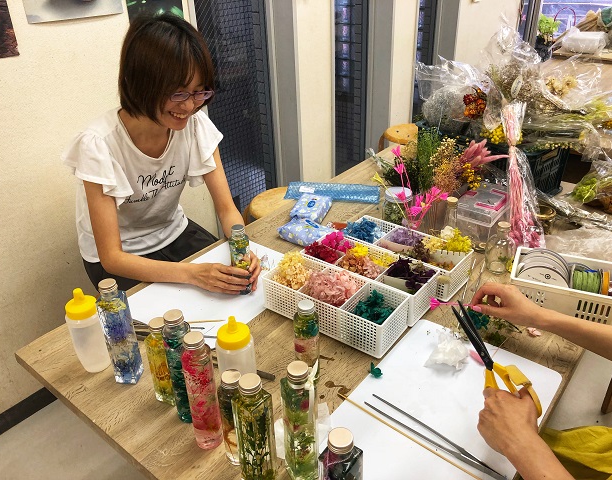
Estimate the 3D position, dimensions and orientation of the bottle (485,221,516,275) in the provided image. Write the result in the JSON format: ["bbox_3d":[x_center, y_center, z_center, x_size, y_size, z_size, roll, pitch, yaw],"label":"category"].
[{"bbox_3d":[0.479,0.016,1.259,0.061,0.125,0.061,-1,29,1],"label":"bottle"}]

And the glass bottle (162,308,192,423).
[{"bbox_3d":[-0.202,0.209,0.848,0.044,0.214,0.044,-1,29,1],"label":"glass bottle"}]

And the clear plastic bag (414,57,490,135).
[{"bbox_3d":[0.506,-0.502,1.800,0.225,0.200,0.190,-1,29,1],"label":"clear plastic bag"}]

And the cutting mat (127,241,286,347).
[{"bbox_3d":[-0.203,0.113,1.242,0.300,0.003,0.411,20,35,33],"label":"cutting mat"}]

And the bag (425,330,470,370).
[{"bbox_3d":[0.272,0.217,0.990,0.076,0.042,0.062,-1,29,1],"label":"bag"}]

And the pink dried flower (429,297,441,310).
[{"bbox_3d":[0.213,0.105,0.860,0.020,0.022,0.022,3,29,6],"label":"pink dried flower"}]

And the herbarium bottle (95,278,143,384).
[{"bbox_3d":[-0.337,0.166,0.937,0.043,0.210,0.043,3,29,8],"label":"herbarium bottle"}]

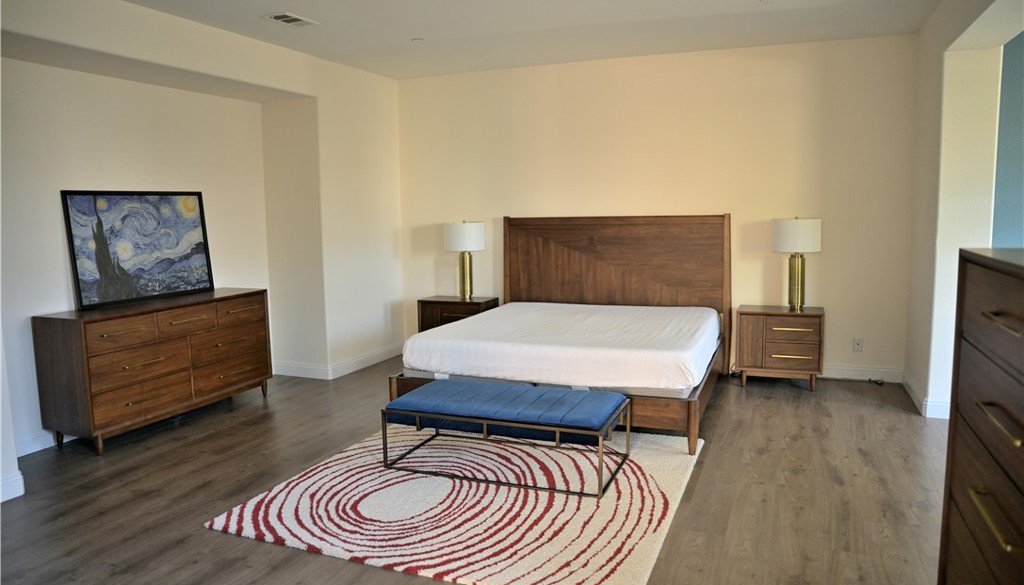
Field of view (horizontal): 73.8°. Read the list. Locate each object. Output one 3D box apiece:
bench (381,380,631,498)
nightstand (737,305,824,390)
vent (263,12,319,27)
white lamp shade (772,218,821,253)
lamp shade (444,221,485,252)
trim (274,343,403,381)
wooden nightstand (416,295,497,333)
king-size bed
[{"bbox_3d":[-0.021,0.793,3.923,1.268,0.377,0.644,2,7,22],"label":"bench"},{"bbox_3d":[2.179,0.447,5.554,0.640,0.615,0.380,2,7,22],"label":"nightstand"},{"bbox_3d":[-1.484,-1.811,4.572,0.220,0.020,0.340,2,7,22],"label":"vent"},{"bbox_3d":[2.242,-0.448,5.362,0.355,0.258,0.355,2,7,22],"label":"white lamp shade"},{"bbox_3d":[-0.431,-0.506,6.274,0.355,0.258,0.355,-1,7,0],"label":"lamp shade"},{"bbox_3d":[-1.631,0.625,6.713,0.656,0.125,1.338,2,7,22],"label":"trim"},{"bbox_3d":[-0.504,0.375,6.539,0.655,0.620,0.380,2,7,22],"label":"wooden nightstand"},{"bbox_3d":[0.509,0.126,5.240,2.072,1.391,2.130,2,7,22],"label":"king-size bed"}]

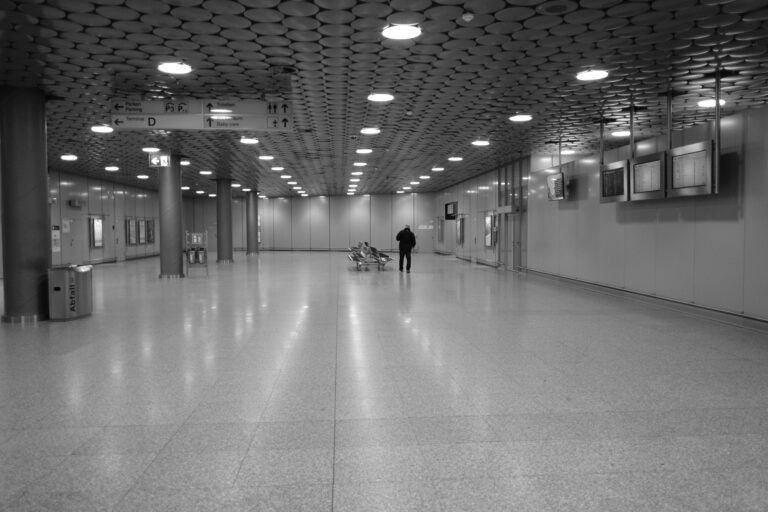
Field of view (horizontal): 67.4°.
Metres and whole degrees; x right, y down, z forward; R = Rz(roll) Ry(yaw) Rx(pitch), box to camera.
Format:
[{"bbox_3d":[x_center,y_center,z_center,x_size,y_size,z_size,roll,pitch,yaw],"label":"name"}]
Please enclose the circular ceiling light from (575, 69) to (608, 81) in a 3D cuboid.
[{"bbox_3d":[3.359,-2.923,9.299,0.470,0.080,0.470,0,3,0],"label":"circular ceiling light"}]

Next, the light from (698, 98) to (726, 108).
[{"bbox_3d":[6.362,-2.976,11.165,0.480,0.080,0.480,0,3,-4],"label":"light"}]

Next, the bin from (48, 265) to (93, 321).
[{"bbox_3d":[-5.591,0.664,10.323,0.420,0.910,0.700,0,3,5],"label":"bin"}]

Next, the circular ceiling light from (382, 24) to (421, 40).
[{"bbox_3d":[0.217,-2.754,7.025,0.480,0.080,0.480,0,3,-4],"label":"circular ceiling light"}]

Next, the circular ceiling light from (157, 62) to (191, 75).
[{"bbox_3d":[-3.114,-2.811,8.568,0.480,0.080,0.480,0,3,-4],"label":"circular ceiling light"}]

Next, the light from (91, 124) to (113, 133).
[{"bbox_3d":[-6.894,-3.098,14.085,0.470,0.080,0.470,0,3,-4],"label":"light"}]

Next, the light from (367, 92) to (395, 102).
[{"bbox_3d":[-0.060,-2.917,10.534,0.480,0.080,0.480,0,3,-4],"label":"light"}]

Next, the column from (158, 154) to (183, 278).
[{"bbox_3d":[-7.118,-1.317,19.329,0.730,4.043,0.730,0,3,-4],"label":"column"}]

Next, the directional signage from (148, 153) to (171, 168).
[{"bbox_3d":[-6.880,-2.927,17.736,0.643,0.442,0.100,0,3,-4],"label":"directional signage"}]

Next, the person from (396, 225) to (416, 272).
[{"bbox_3d":[0.802,-0.266,20.528,0.640,1.697,0.400,-1,3,-6],"label":"person"}]

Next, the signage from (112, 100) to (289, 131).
[{"bbox_3d":[-3.370,-2.595,10.671,3.273,0.574,0.130,0,3,-4],"label":"signage"}]

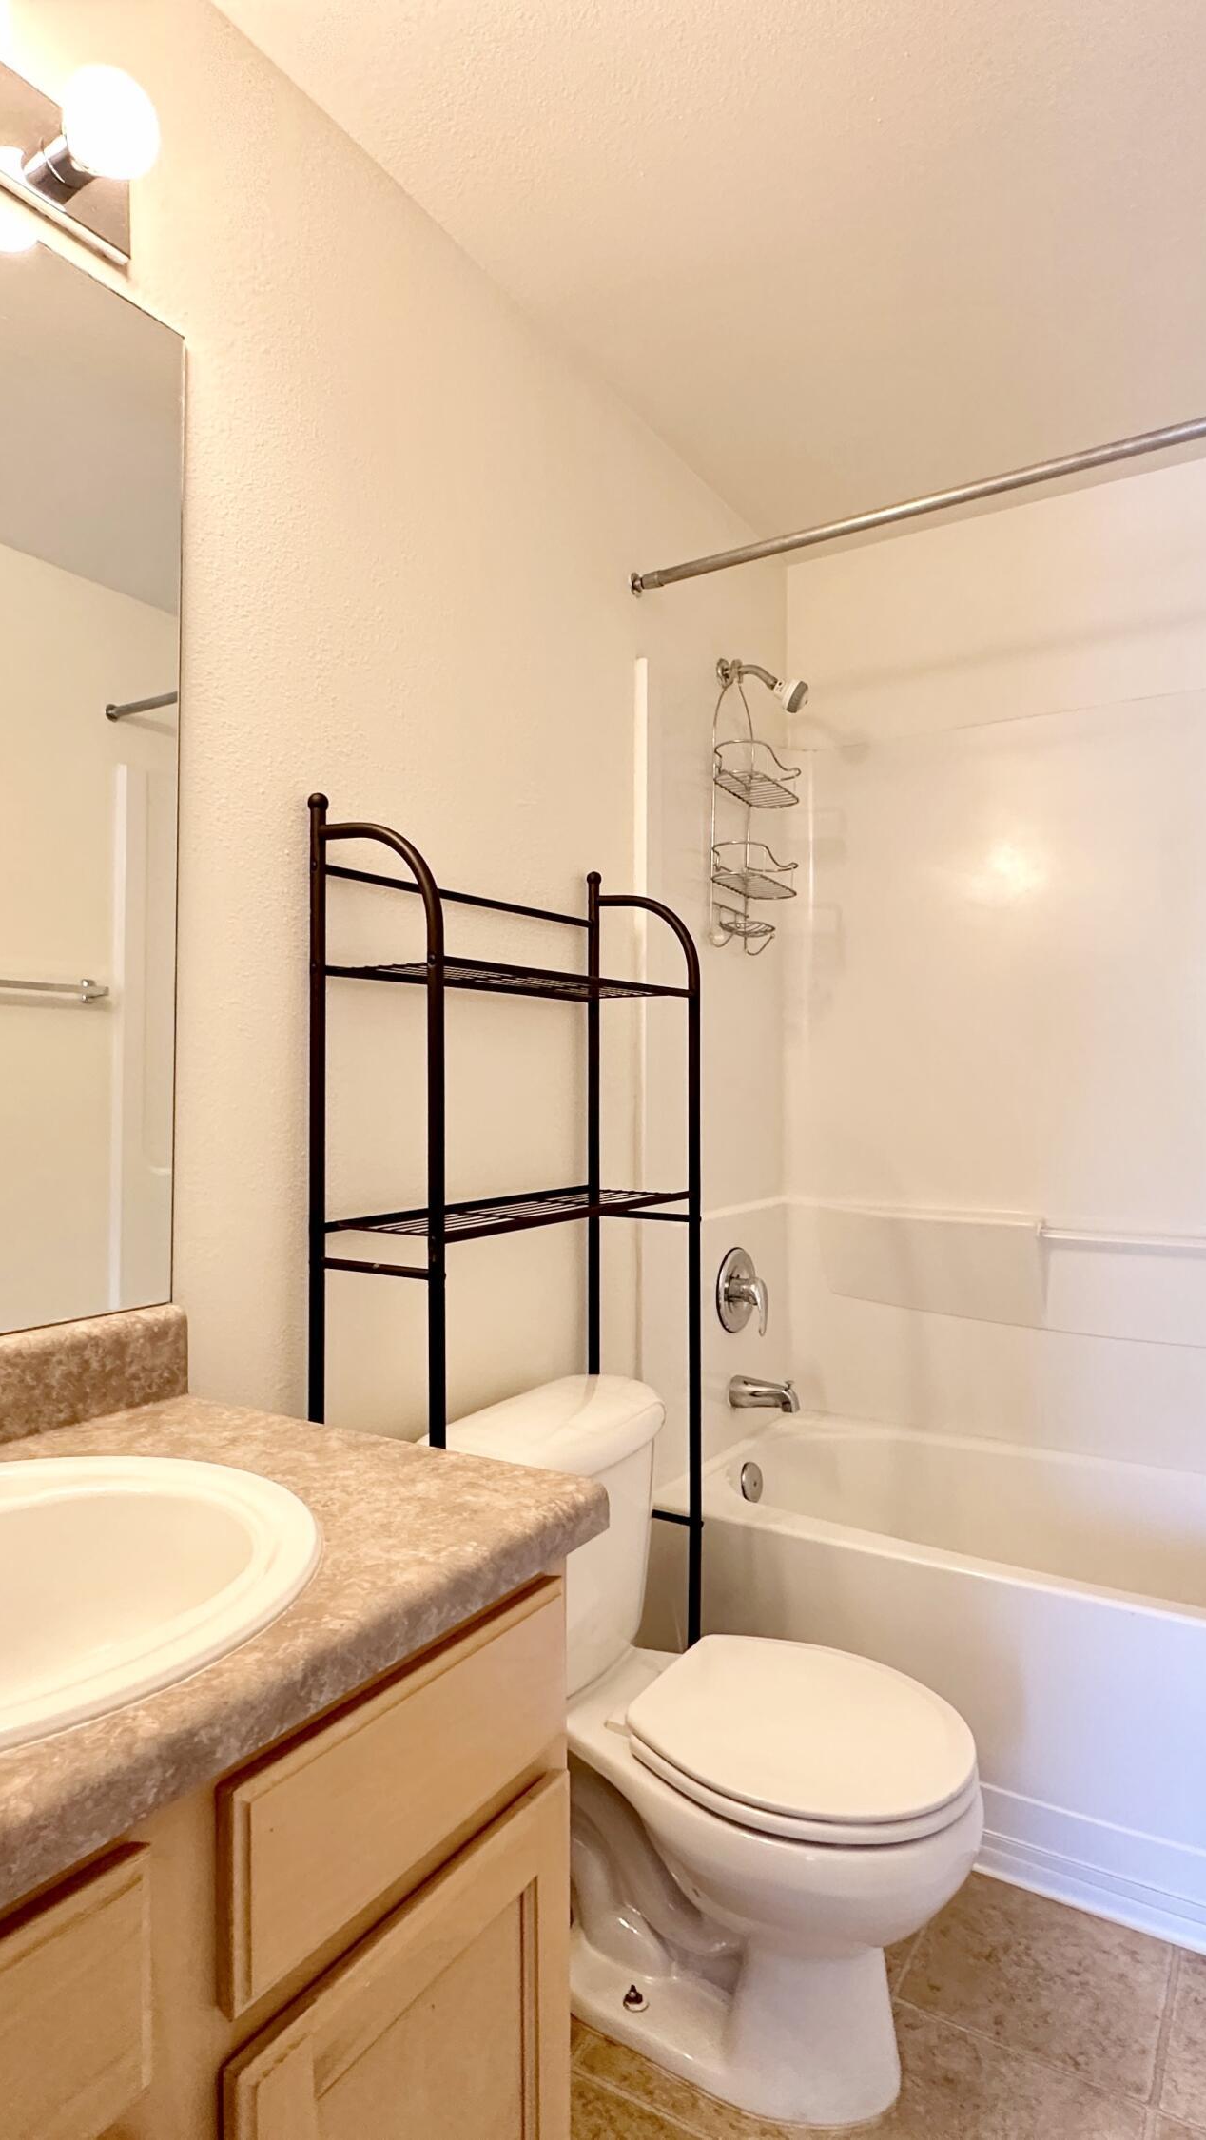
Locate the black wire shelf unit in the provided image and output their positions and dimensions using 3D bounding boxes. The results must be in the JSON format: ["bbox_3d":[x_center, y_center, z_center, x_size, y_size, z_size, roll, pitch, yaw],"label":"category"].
[{"bbox_3d":[-0.101,0.435,1.585,0.210,1.540,0.636,0,-1,32],"label":"black wire shelf unit"}]

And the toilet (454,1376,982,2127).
[{"bbox_3d":[0.119,0.844,1.450,0.695,0.720,0.450,0,-1,32],"label":"toilet"}]

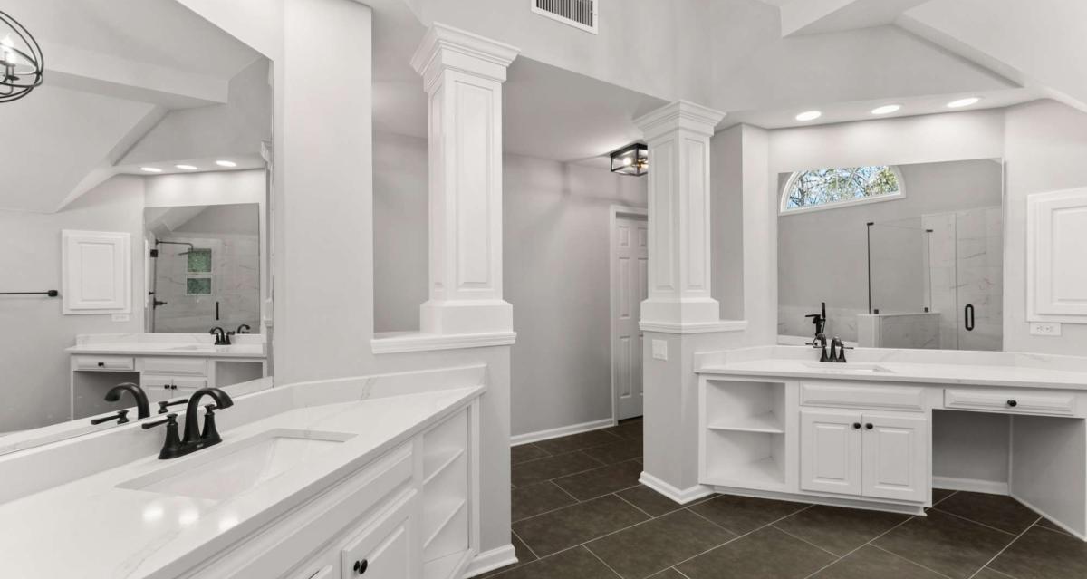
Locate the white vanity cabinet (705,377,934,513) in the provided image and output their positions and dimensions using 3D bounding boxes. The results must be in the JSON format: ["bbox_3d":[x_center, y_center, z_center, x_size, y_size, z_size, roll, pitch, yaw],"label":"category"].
[{"bbox_3d":[1.674,0.937,2.809,1.246,0.782,0.523,0,0,15],"label":"white vanity cabinet"}]

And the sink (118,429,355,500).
[{"bbox_3d":[-0.788,0.533,1.151,0.320,0.152,0.442,0,0,15],"label":"sink"}]

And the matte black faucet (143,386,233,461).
[{"bbox_3d":[-0.942,0.367,1.194,0.183,0.181,0.223,0,0,15],"label":"matte black faucet"}]

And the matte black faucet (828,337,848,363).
[{"bbox_3d":[1.993,0.419,2.828,0.122,0.171,0.162,0,0,15],"label":"matte black faucet"}]

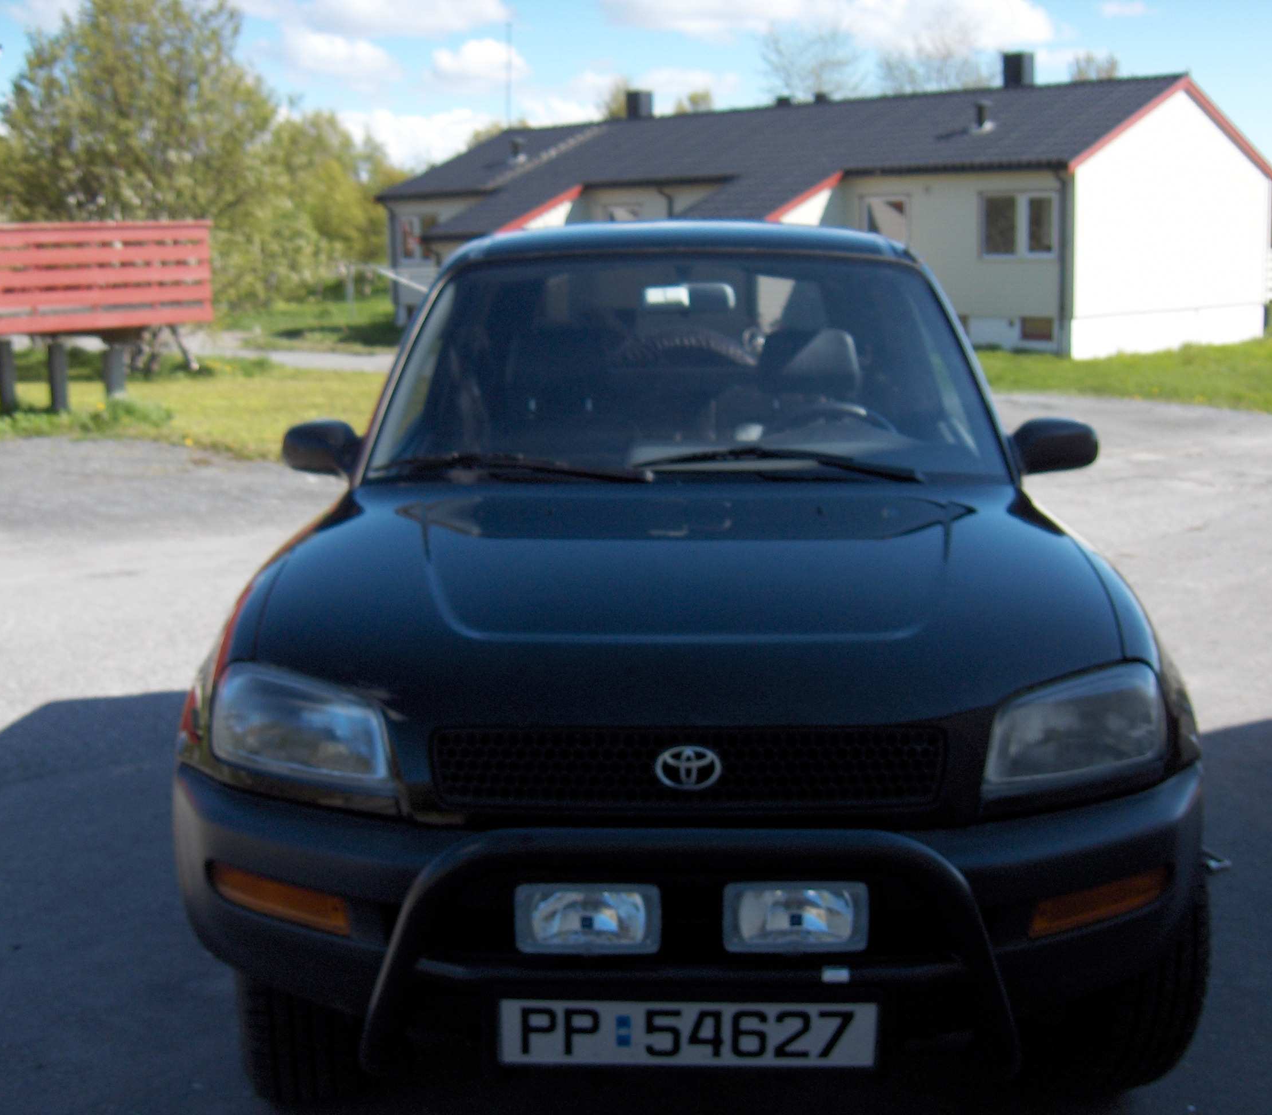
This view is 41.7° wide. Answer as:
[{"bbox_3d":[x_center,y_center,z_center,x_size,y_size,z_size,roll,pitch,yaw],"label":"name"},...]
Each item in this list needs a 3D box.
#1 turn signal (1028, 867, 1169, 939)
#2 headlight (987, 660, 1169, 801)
[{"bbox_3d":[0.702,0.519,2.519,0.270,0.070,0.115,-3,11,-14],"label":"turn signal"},{"bbox_3d":[0.670,0.264,2.533,0.310,0.190,0.180,-2,11,-8],"label":"headlight"}]

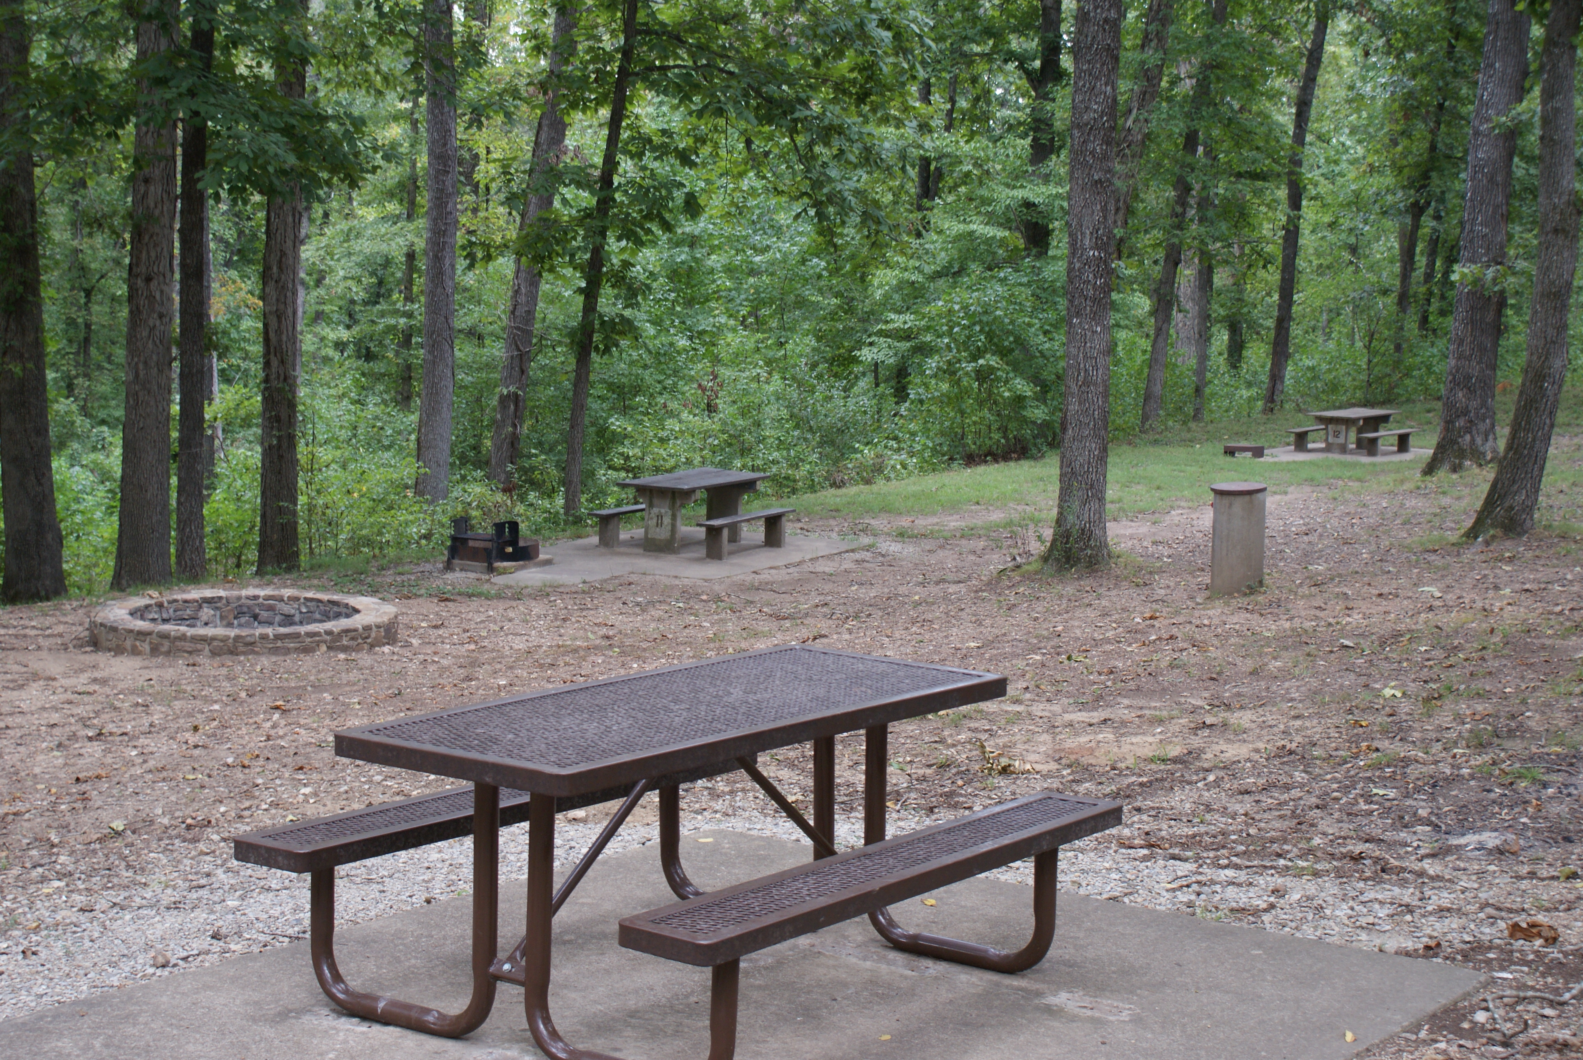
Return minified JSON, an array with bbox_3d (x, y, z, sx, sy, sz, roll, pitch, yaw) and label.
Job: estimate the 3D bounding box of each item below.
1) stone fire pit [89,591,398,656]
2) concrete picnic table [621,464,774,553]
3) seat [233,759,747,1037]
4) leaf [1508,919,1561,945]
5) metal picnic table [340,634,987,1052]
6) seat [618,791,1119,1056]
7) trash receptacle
[{"bbox_3d":[-3.446,0.570,14.476,1.880,0.152,1.880,1,6,0],"label":"stone fire pit"},{"bbox_3d":[-1.069,-0.204,25.538,0.830,0.770,1.960,4,7,26],"label":"concrete picnic table"},{"bbox_3d":[-0.764,0.943,6.387,0.275,0.459,1.820,5,7,37],"label":"seat"},{"bbox_3d":[2.202,1.184,6.784,0.125,0.045,0.100,0,6,-6],"label":"leaf"},{"bbox_3d":[-0.250,0.829,5.984,0.763,0.772,1.829,5,7,37],"label":"metal picnic table"},{"bbox_3d":[0.260,1.031,5.612,0.275,0.459,1.820,5,7,37],"label":"seat"},{"bbox_3d":[3.281,0.064,16.800,0.411,0.811,0.411,1,7,0],"label":"trash receptacle"}]

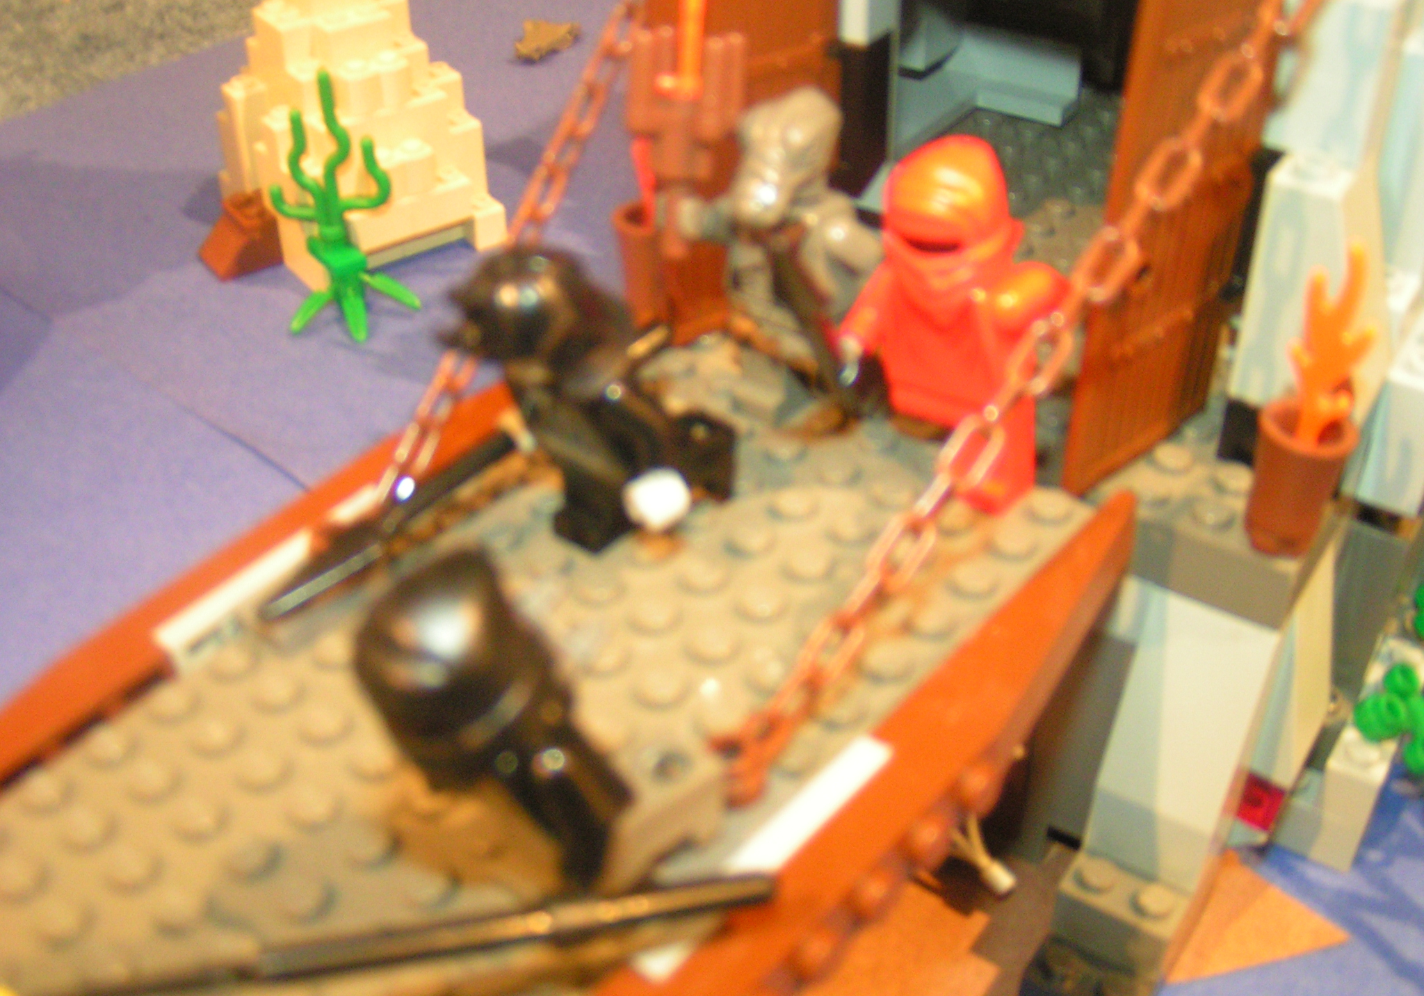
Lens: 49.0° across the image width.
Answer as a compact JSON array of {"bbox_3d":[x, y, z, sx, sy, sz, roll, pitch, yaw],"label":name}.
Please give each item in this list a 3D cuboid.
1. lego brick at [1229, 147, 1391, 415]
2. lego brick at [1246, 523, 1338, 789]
[{"bbox_3d":[0.076,-0.026,0.191,0.016,0.030,0.016,20,41,26],"label":"lego brick"},{"bbox_3d":[0.075,0.020,0.209,0.016,0.029,0.016,20,41,26],"label":"lego brick"}]

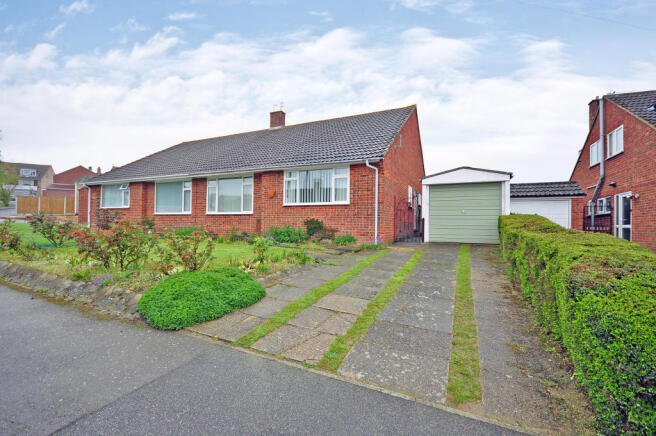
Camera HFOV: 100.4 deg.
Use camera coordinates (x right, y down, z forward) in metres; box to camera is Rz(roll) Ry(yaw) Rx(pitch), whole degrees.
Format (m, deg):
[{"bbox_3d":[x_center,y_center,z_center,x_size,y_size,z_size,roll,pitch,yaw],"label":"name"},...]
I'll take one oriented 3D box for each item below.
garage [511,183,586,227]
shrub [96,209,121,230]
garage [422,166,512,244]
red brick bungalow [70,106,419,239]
[{"bbox_3d":[9.681,-0.145,13.535,2.950,2.790,5.400,1,1,25],"label":"garage"},{"bbox_3d":[-10.207,0.070,12.700,0.970,1.040,0.950,1,1,25],"label":"shrub"},{"bbox_3d":[5.398,-0.428,10.982,2.550,2.444,5.150,1,1,25],"label":"garage"},{"bbox_3d":[-3.161,-2.728,17.410,16.778,6.707,13.270,1,1,25],"label":"red brick bungalow"}]

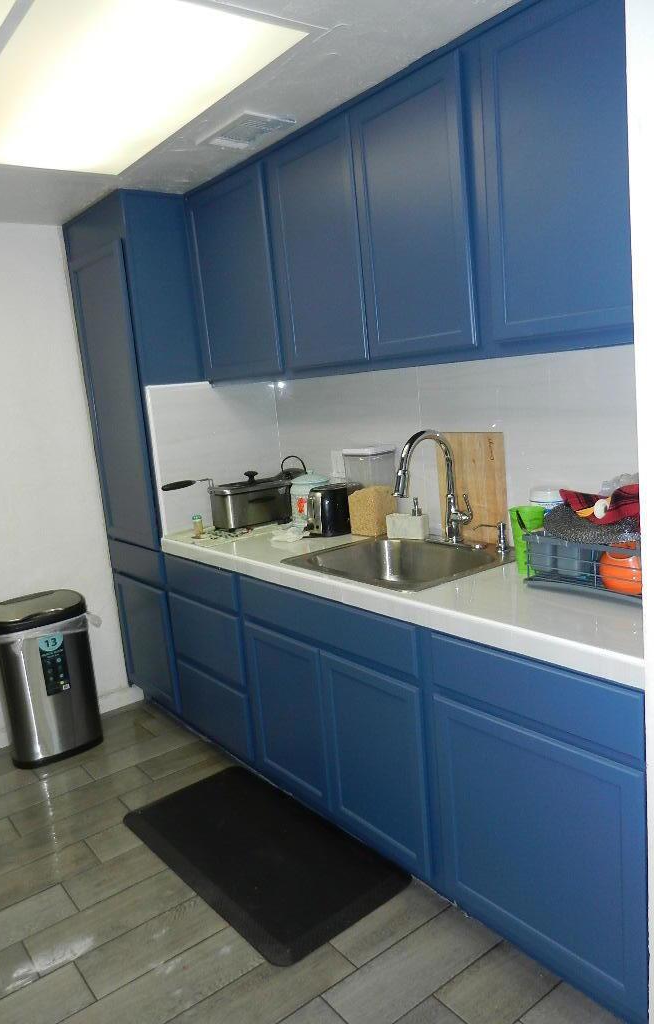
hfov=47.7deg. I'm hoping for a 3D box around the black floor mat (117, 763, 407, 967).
[{"bbox_3d":[-0.240,1.075,2.406,0.511,0.020,1.002,-12,12,-36],"label":"black floor mat"}]

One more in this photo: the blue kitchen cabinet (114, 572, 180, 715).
[{"bbox_3d":[-0.644,0.572,3.698,0.580,0.583,0.600,-12,12,-36],"label":"blue kitchen cabinet"}]

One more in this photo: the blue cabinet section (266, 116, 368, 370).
[{"bbox_3d":[0.091,-0.853,2.468,0.340,0.713,0.453,-13,12,-36],"label":"blue cabinet section"}]

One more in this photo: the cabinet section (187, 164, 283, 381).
[{"bbox_3d":[-0.221,-0.897,2.874,0.340,0.718,0.565,-13,12,-36],"label":"cabinet section"}]

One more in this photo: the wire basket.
[{"bbox_3d":[0.770,0.117,1.890,0.310,0.145,0.420,-12,12,-36],"label":"wire basket"}]

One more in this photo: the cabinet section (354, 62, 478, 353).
[{"bbox_3d":[0.361,-0.819,2.117,0.340,0.718,0.432,-13,12,-36],"label":"cabinet section"}]

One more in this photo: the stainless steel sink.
[{"bbox_3d":[0.254,0.237,2.440,0.563,0.190,0.662,-12,12,-36],"label":"stainless steel sink"}]

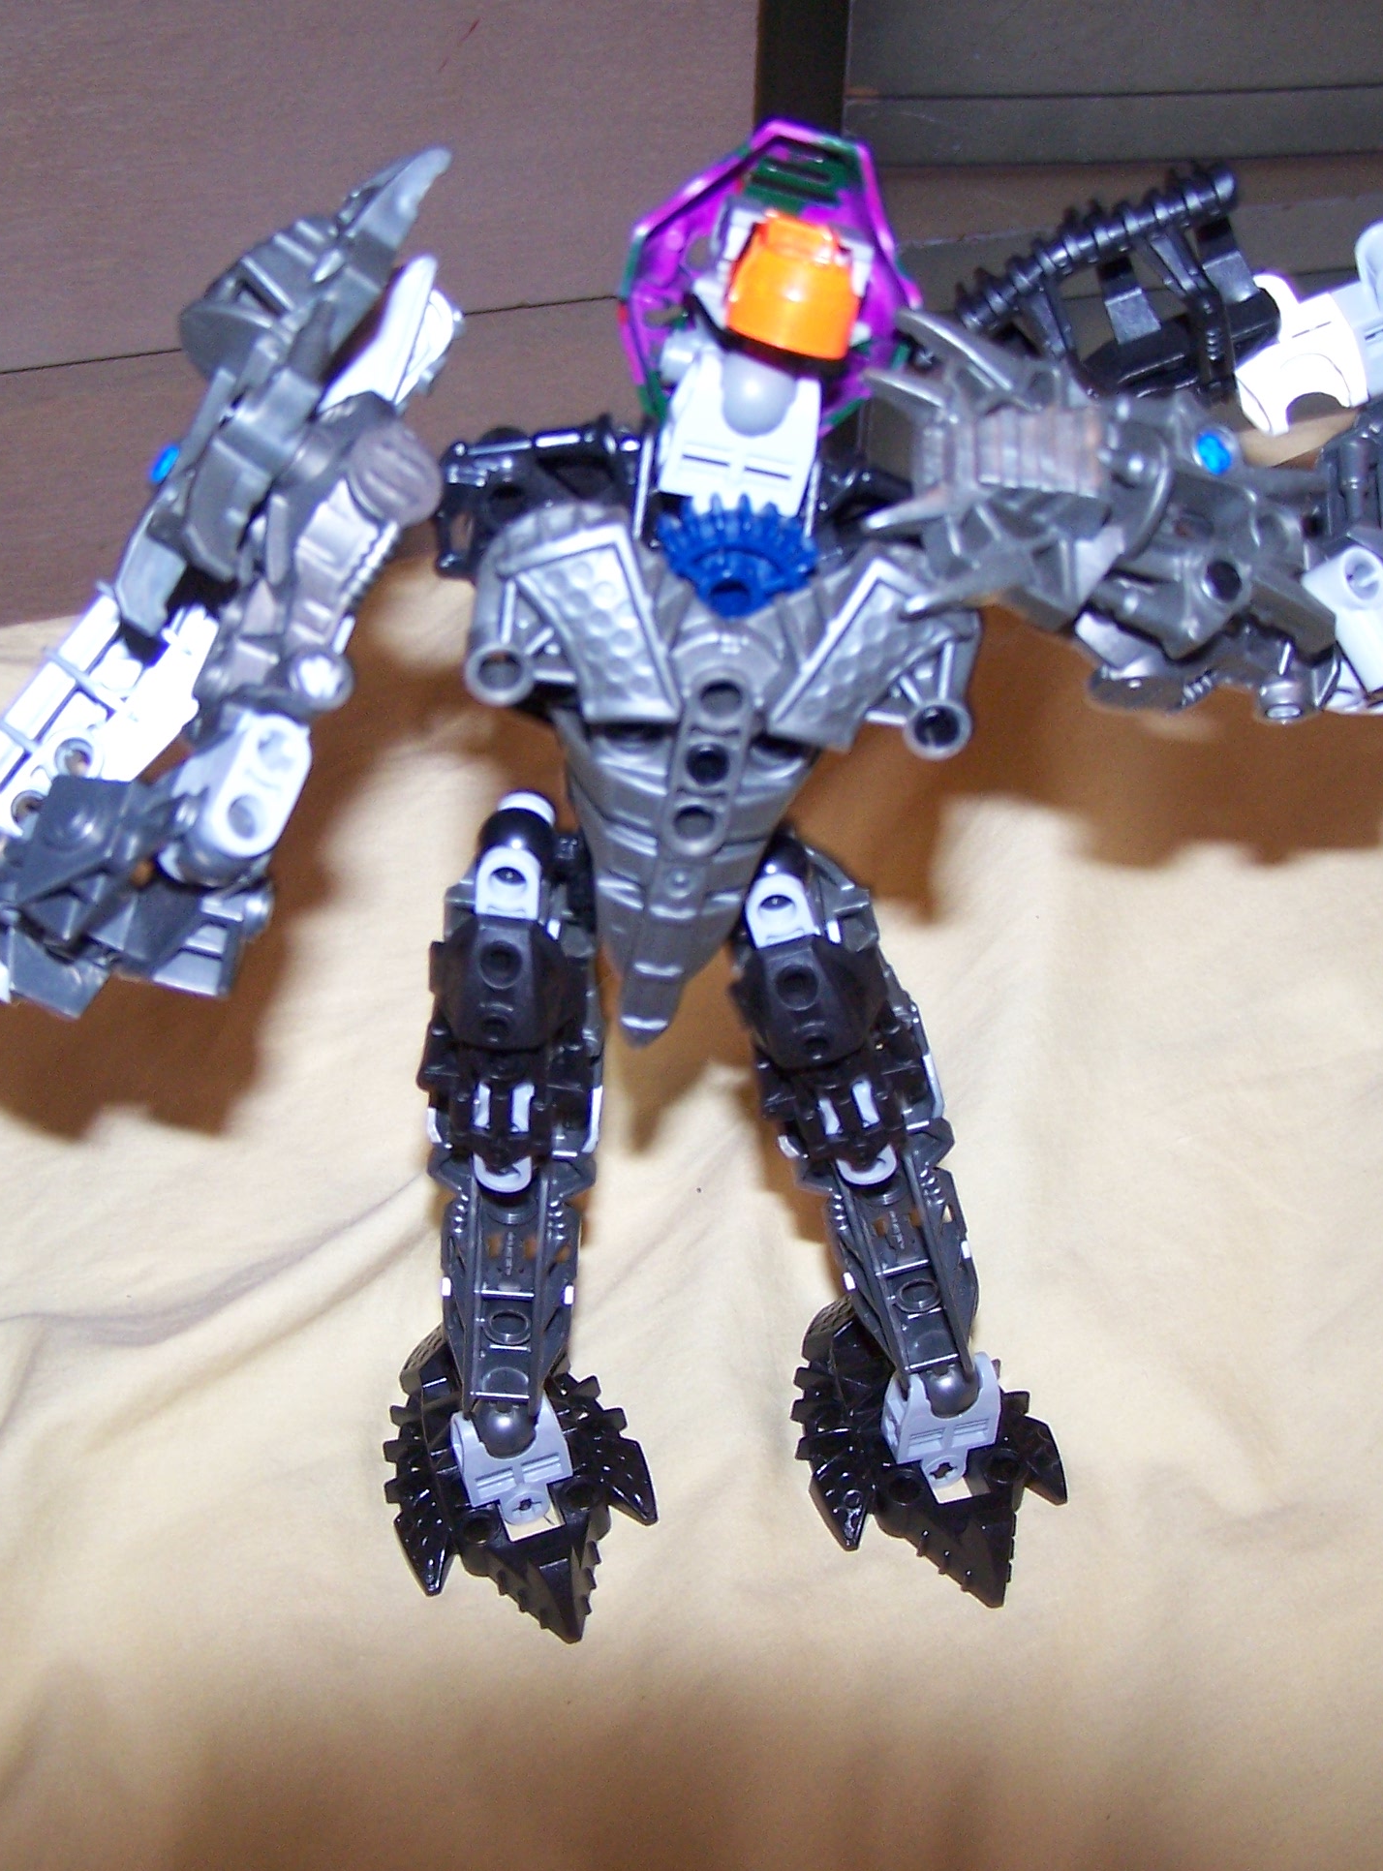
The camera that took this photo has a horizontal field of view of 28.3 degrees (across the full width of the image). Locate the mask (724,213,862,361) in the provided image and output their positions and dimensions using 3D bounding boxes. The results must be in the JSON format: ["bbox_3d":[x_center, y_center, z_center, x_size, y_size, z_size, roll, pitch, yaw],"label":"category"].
[{"bbox_3d":[0.011,-0.073,0.309,0.015,0.016,0.011,13,29,-7],"label":"mask"}]

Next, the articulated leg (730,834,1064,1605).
[{"bbox_3d":[0.030,0.041,0.413,0.045,0.129,0.055,-10,39,2],"label":"articulated leg"}]

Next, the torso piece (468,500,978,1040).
[{"bbox_3d":[0.003,-0.021,0.342,0.061,0.070,0.031,7,30,-4],"label":"torso piece"}]

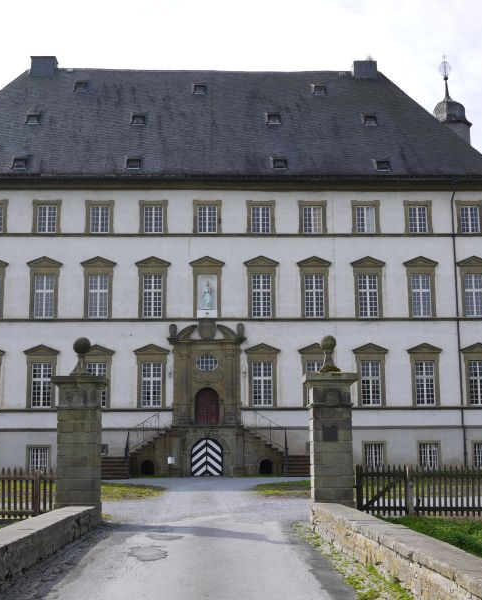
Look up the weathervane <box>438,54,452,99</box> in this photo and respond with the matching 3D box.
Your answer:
[{"bbox_3d":[14.957,-16.355,67.612,1.000,3.427,0.500,0,-10,-2],"label":"weathervane"}]

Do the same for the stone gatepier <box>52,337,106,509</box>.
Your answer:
[{"bbox_3d":[-2.929,2.263,16.682,0.900,3.240,0.880,0,-10,-2],"label":"stone gatepier"}]

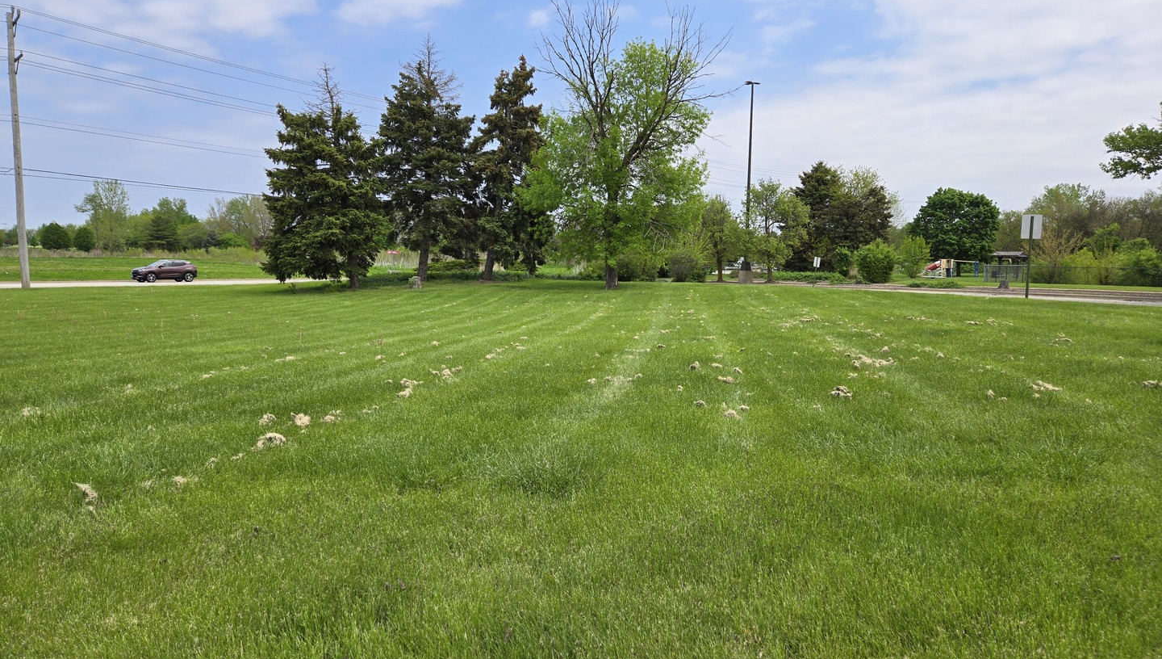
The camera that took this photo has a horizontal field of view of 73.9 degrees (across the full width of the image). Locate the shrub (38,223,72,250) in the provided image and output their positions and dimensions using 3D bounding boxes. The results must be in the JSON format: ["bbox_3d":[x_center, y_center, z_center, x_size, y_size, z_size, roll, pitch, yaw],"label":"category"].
[{"bbox_3d":[-91.793,-16.195,134.745,4.900,5.273,4.900,-3,7,-34],"label":"shrub"}]

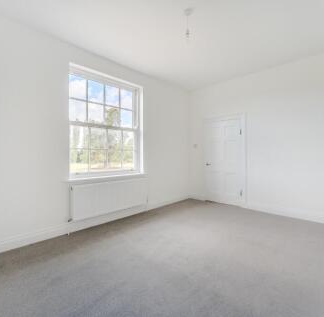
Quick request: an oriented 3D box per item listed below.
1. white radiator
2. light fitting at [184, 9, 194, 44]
[{"bbox_3d":[-0.813,0.636,3.215,0.106,0.507,1.409,1,2,44],"label":"white radiator"},{"bbox_3d":[0.300,-1.515,2.135,0.105,0.364,0.105,0,1,0],"label":"light fitting"}]

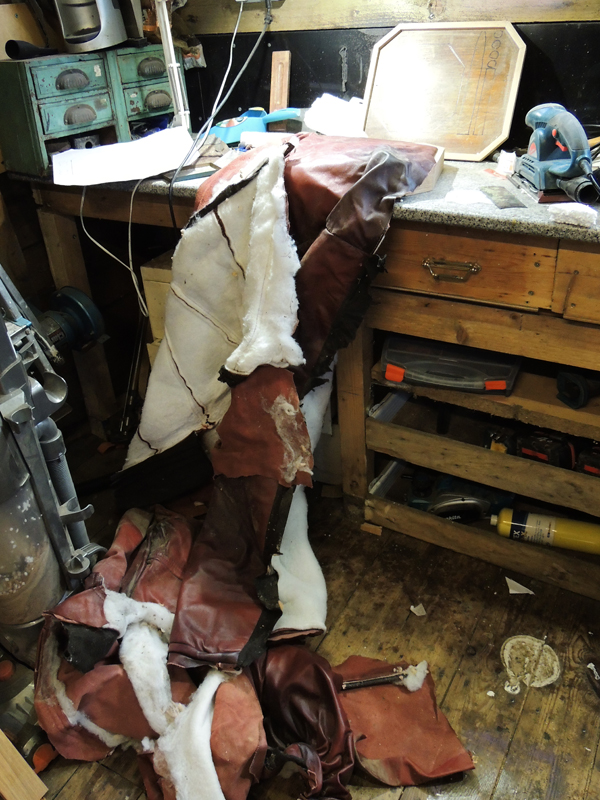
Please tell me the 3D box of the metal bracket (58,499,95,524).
[{"bbox_3d":[-0.483,0.239,1.497,0.068,0.024,0.058,-23,32,-22],"label":"metal bracket"}]

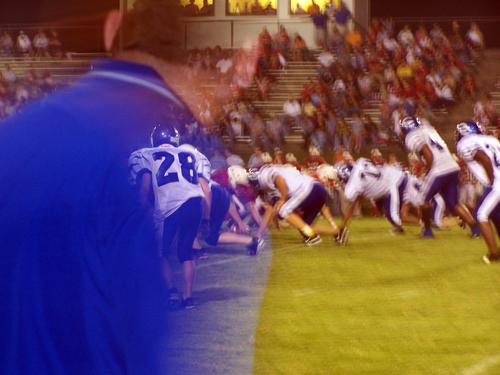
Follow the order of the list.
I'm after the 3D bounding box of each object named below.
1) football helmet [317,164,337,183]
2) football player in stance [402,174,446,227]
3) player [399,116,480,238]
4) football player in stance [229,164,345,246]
[{"bbox_3d":[1.094,-0.200,28.700,0.300,0.250,0.240,20,8,20],"label":"football helmet"},{"bbox_3d":[2.605,0.193,29.800,1.050,0.880,0.750,1,2,24],"label":"football player in stance"},{"bbox_3d":[2.666,-0.133,28.100,1.020,1.700,0.750,1,2,24],"label":"player"},{"bbox_3d":[0.623,0.238,26.600,1.300,1.100,0.800,1,2,24],"label":"football player in stance"}]

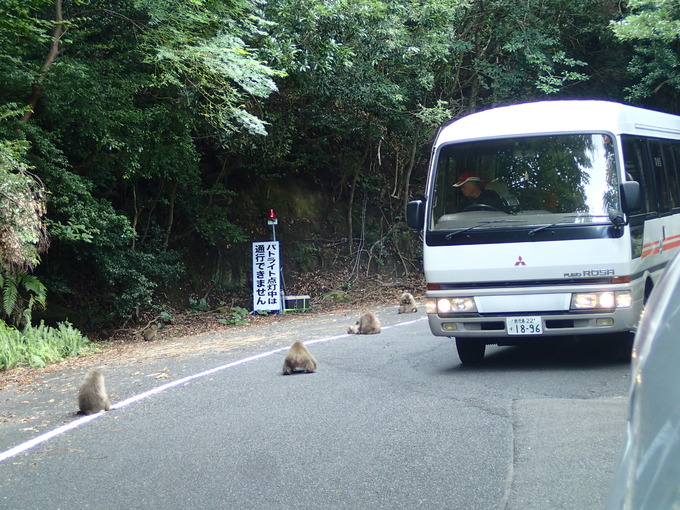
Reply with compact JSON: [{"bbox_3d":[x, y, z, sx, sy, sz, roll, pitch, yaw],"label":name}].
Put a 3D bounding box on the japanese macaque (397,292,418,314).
[{"bbox_3d":[1.049,0.757,22.600,0.310,0.320,0.300,-3,2,5],"label":"japanese macaque"}]

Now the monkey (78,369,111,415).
[{"bbox_3d":[-2.195,1.221,13.000,0.260,0.390,0.300,-2,2,22],"label":"monkey"}]

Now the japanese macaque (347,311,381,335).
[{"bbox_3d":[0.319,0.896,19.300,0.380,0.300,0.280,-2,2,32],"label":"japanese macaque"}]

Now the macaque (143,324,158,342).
[{"bbox_3d":[-2.607,1.080,20.000,0.220,0.240,0.170,-3,2,-3],"label":"macaque"}]

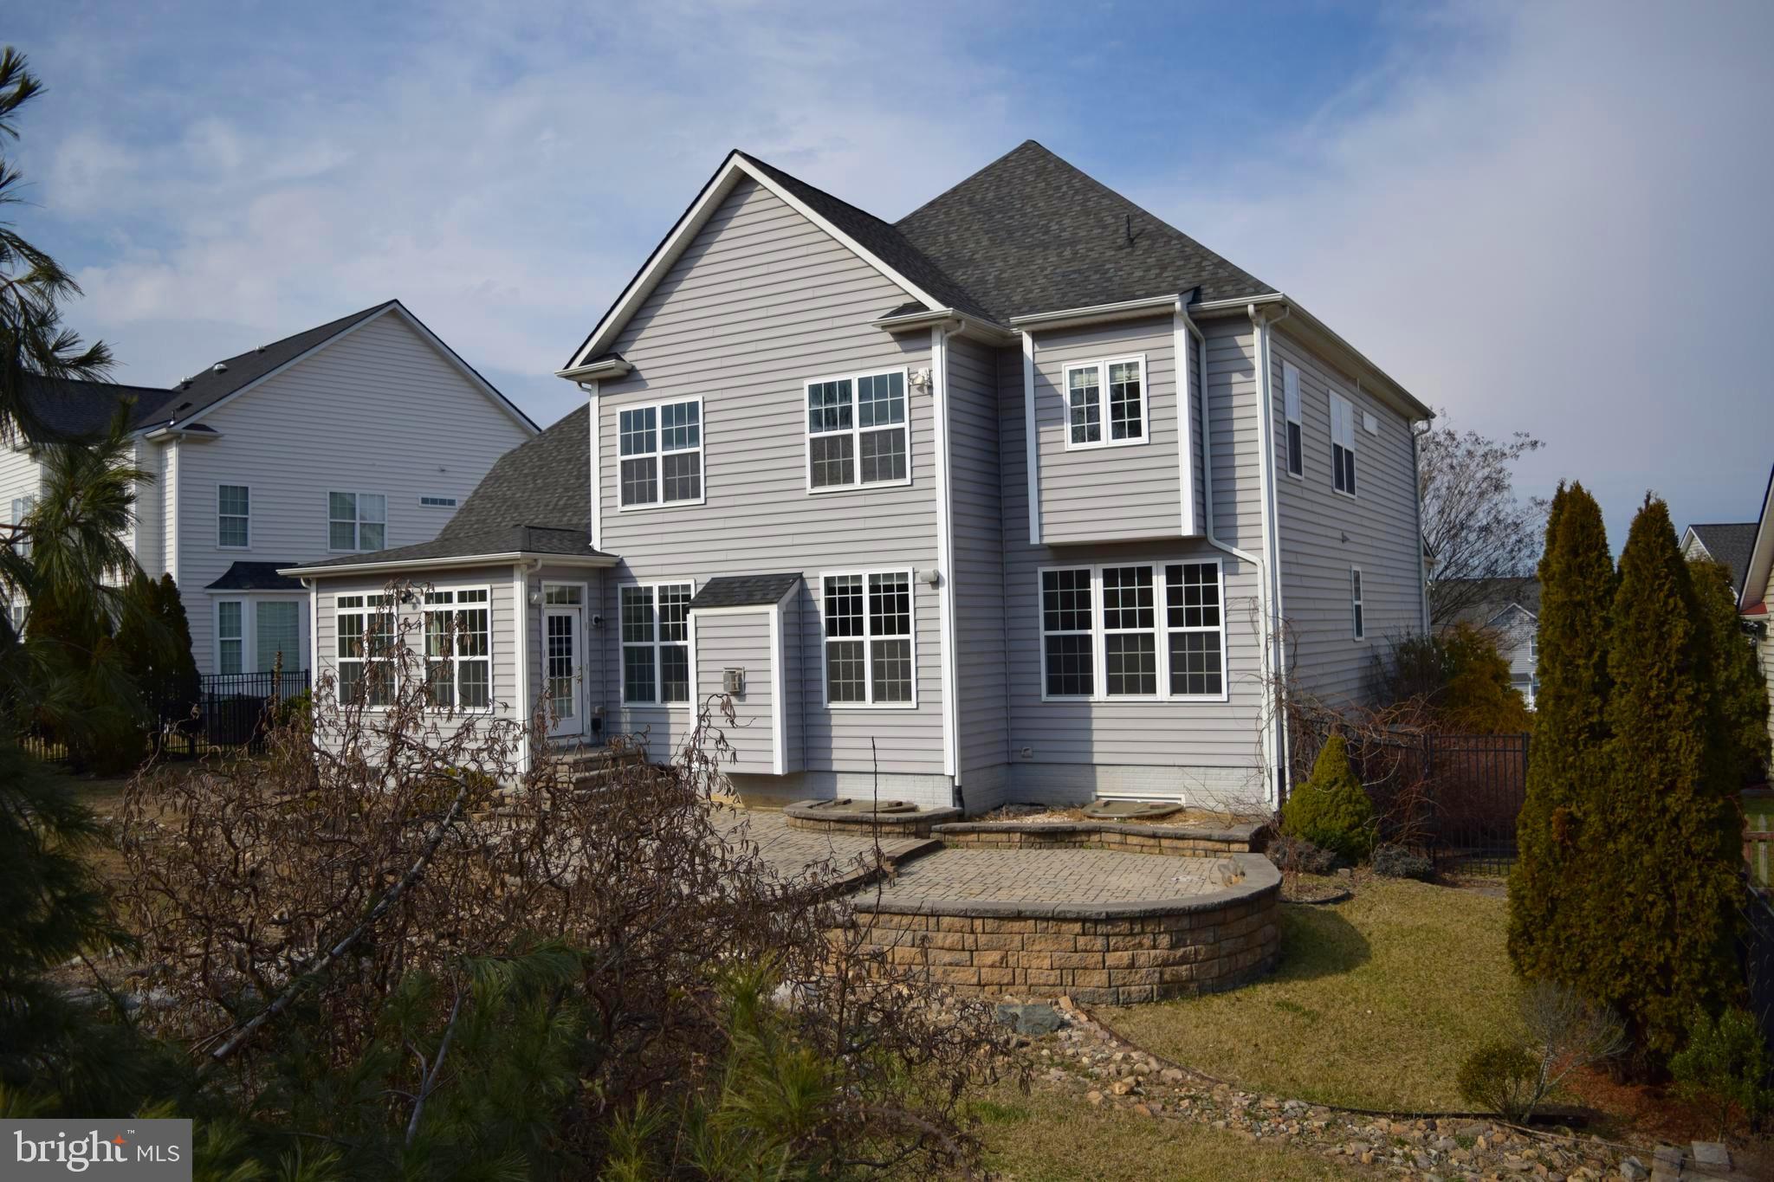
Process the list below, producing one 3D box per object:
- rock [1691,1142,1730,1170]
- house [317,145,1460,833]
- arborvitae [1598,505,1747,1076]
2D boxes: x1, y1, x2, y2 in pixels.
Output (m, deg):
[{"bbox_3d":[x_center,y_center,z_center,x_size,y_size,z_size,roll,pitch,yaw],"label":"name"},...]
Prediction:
[{"bbox_3d":[5.264,3.610,8.500,0.240,0.080,0.300,-3,-2,31],"label":"rock"},{"bbox_3d":[0.809,-2.691,25.664,16.346,12.085,16.767,-3,-2,31],"label":"house"},{"bbox_3d":[5.958,1.470,10.150,1.070,4.379,1.070,-3,-2,30],"label":"arborvitae"}]

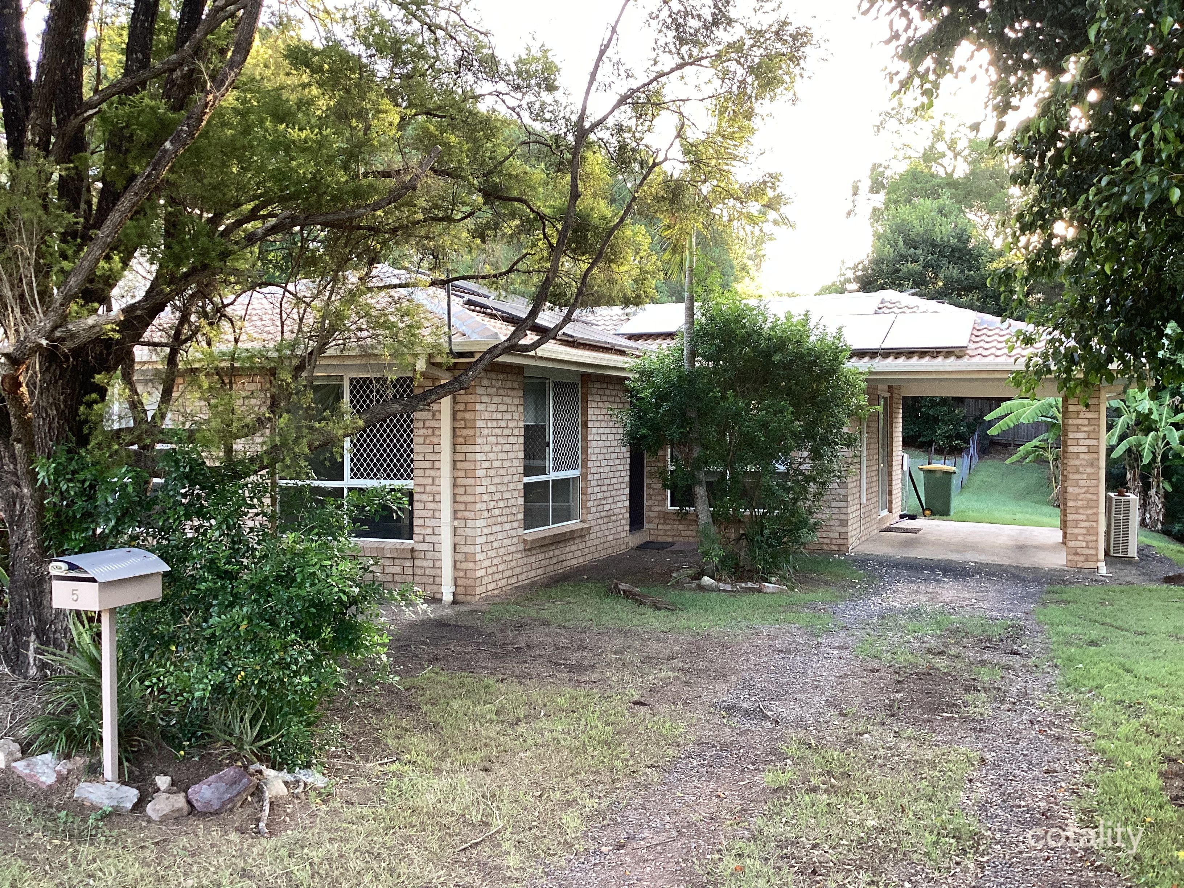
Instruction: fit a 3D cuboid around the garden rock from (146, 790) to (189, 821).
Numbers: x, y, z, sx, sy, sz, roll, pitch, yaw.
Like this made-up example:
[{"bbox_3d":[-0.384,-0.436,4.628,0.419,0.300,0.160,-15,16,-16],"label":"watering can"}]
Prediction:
[{"bbox_3d":[-1.864,1.598,4.661,0.190,0.105,0.140,0,1,-22],"label":"garden rock"}]

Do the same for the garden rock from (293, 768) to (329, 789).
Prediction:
[{"bbox_3d":[-1.342,1.611,5.077,0.165,0.065,0.120,0,1,-15],"label":"garden rock"}]

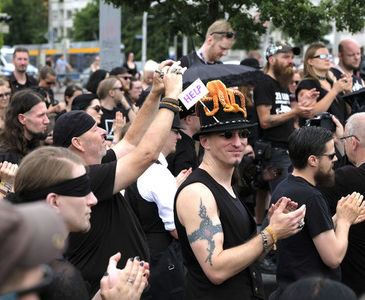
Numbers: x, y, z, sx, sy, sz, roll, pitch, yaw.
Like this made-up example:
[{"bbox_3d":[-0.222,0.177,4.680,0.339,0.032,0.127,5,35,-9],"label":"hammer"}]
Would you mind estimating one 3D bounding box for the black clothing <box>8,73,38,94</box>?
[{"bbox_3d":[-1.486,-0.463,15.800,0.450,0.550,0.250,-1,5,-14],"label":"black clothing"}]

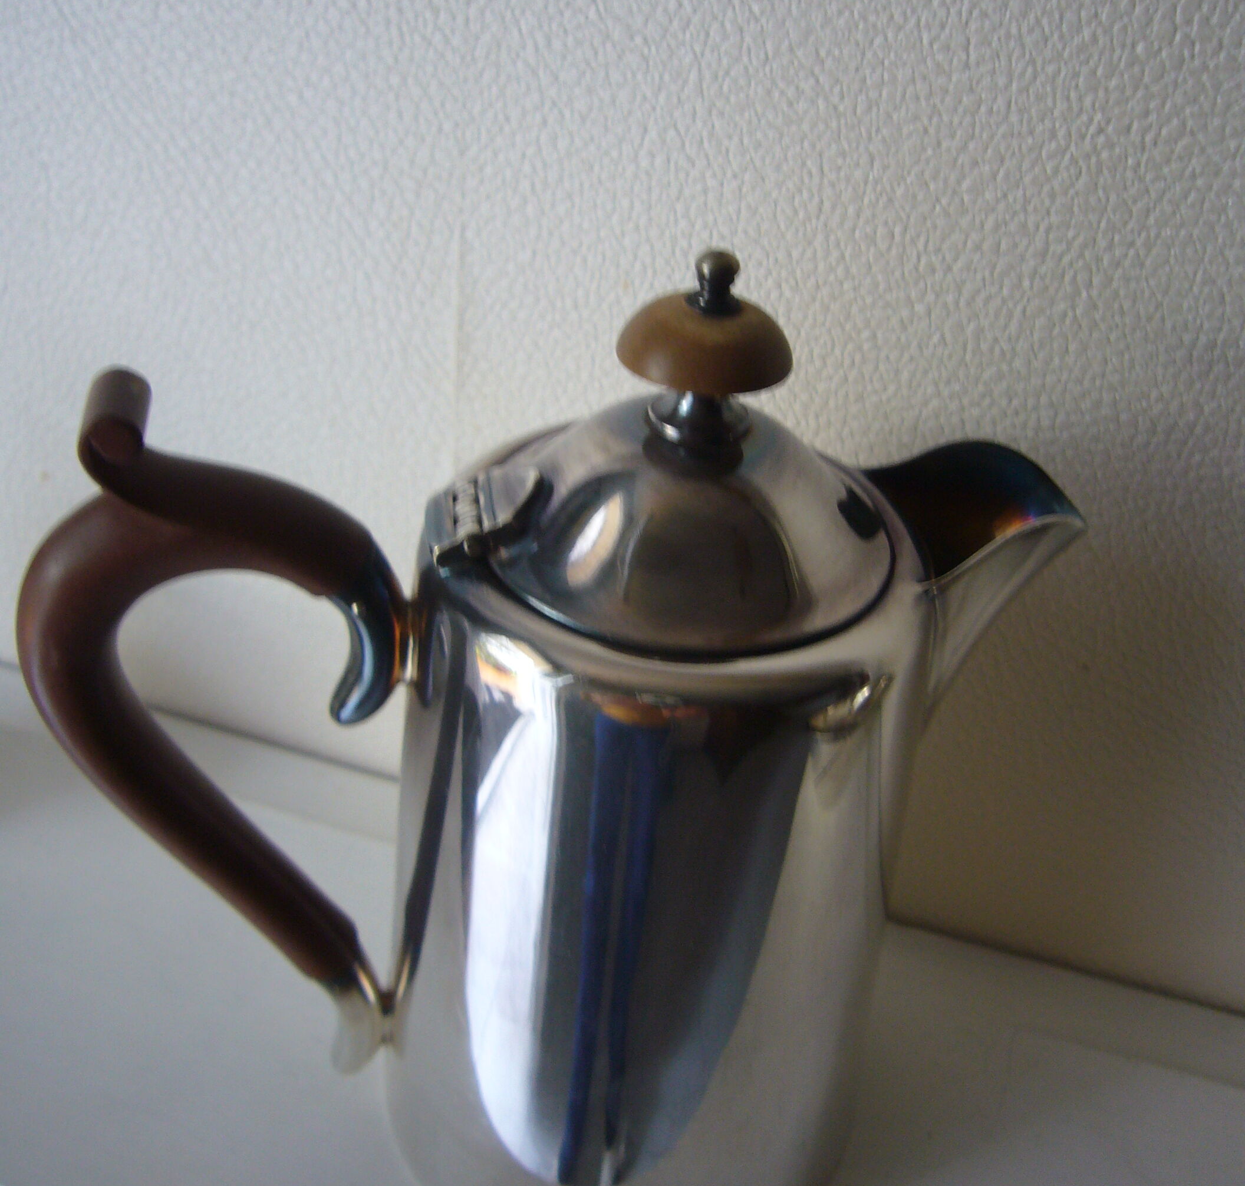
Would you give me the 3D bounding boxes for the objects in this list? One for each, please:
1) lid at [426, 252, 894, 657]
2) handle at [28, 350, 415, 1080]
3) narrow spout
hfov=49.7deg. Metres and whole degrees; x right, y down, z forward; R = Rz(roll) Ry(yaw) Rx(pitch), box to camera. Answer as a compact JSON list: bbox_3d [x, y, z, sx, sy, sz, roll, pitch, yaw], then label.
[{"bbox_3d":[0.009,-0.029,0.202,0.072,0.047,0.068,3,39,-2],"label":"lid"},{"bbox_3d":[-0.065,0.038,0.238,0.059,0.174,0.016,-4,40,-11],"label":"handle"},{"bbox_3d":[0.062,0.002,0.241,0.035,0.051,0.032,-4,40,-11],"label":"narrow spout"}]

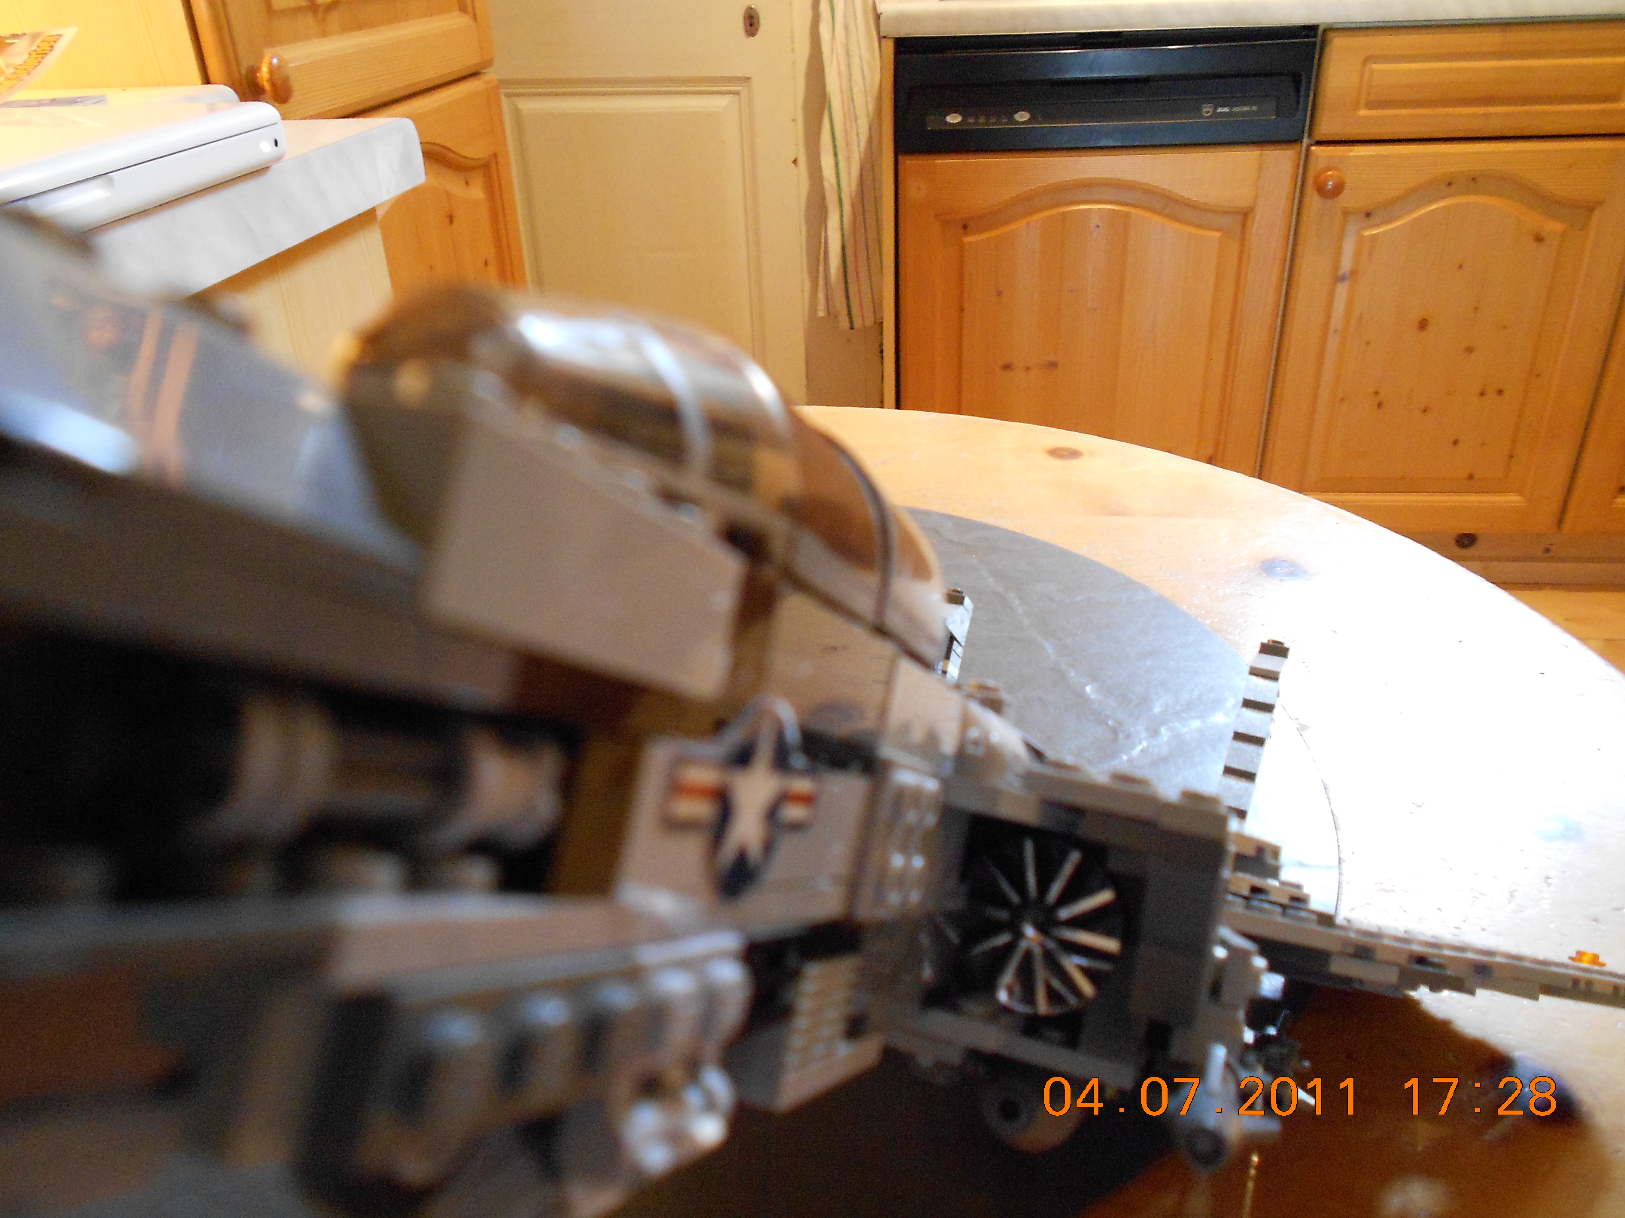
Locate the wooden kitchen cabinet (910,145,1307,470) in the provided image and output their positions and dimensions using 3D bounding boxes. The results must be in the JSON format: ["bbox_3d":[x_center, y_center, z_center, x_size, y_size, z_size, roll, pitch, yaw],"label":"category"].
[{"bbox_3d":[0.461,-0.531,2.205,0.595,0.625,0.530,1,27,5],"label":"wooden kitchen cabinet"}]

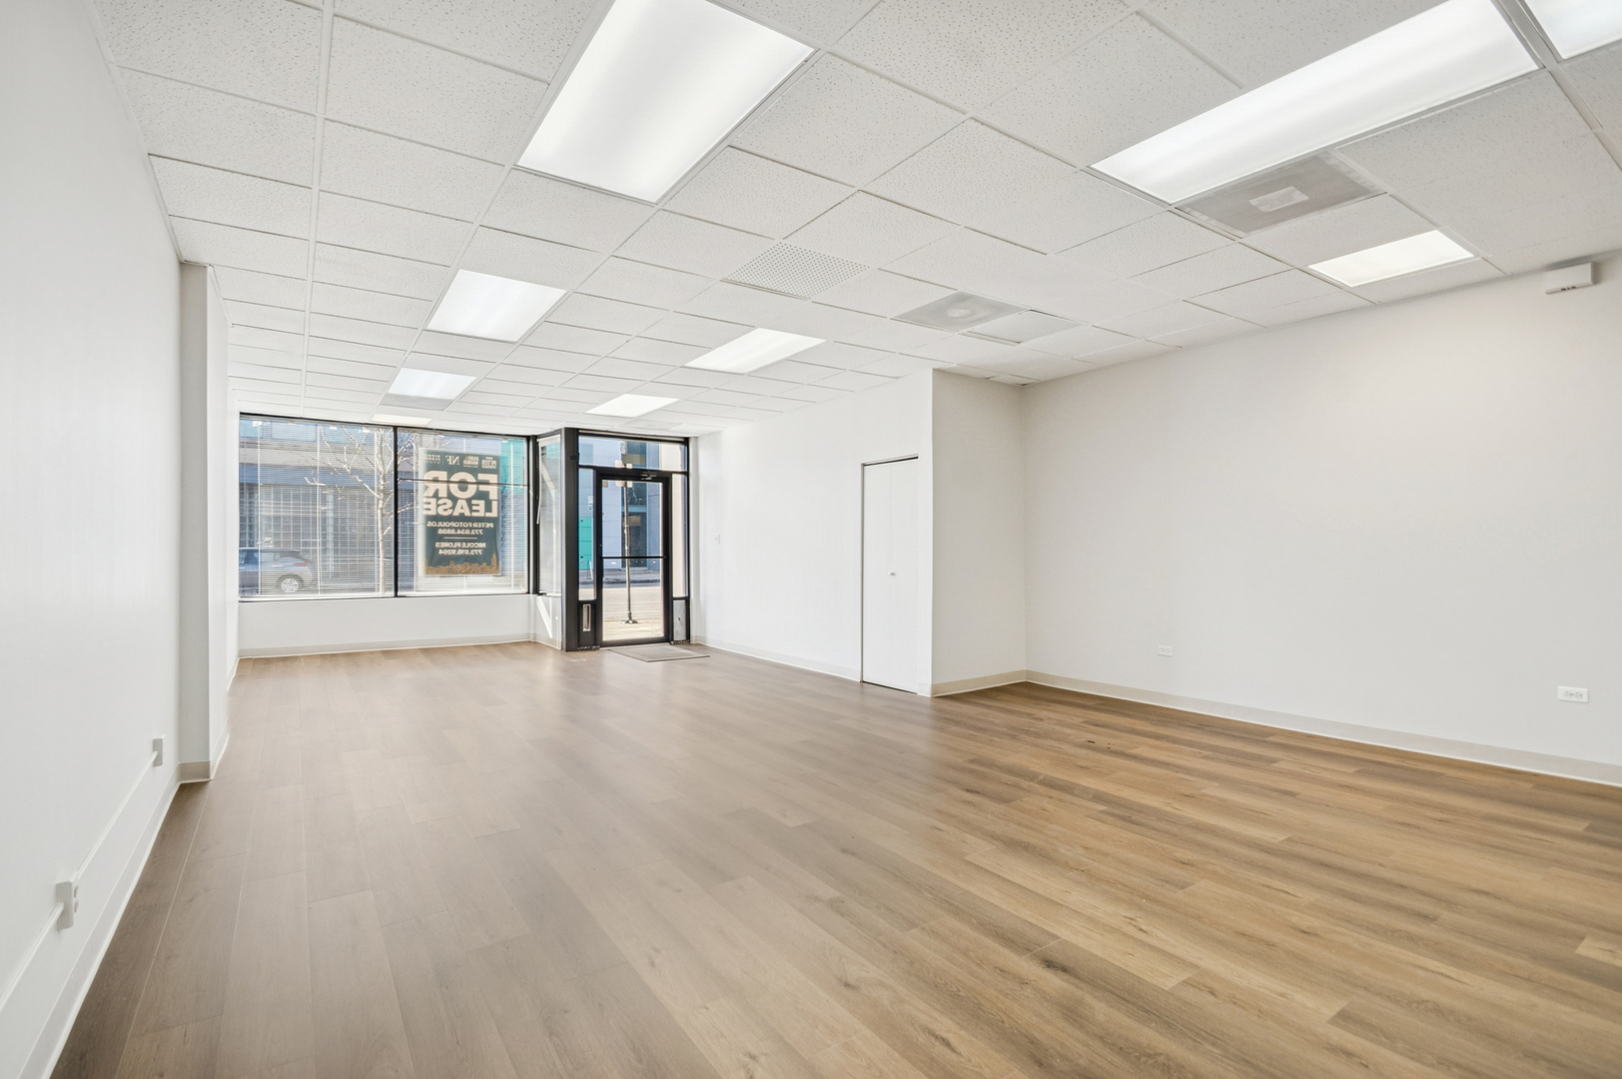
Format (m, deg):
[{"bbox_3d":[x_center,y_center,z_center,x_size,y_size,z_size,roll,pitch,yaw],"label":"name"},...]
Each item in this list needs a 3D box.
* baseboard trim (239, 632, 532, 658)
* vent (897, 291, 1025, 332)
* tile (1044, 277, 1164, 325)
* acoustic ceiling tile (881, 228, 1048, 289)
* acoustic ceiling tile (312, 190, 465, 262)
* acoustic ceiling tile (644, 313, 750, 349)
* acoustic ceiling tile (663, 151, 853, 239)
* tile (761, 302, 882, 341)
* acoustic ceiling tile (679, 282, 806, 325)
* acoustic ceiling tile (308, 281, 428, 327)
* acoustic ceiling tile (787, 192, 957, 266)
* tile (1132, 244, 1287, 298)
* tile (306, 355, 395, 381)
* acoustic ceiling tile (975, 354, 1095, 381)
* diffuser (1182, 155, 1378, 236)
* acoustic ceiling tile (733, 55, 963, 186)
[{"bbox_3d":[-4.780,1.220,7.790,2.850,0.100,0.020,0,-1,-22],"label":"baseboard trim"},{"bbox_3d":[0.972,-1.473,4.388,0.600,0.030,0.600,0,-1,-34],"label":"vent"},{"bbox_3d":[1.883,-1.505,4.314,0.600,0.022,0.600,0,-1,-34],"label":"tile"},{"bbox_3d":[0.809,-1.488,3.603,0.600,0.020,0.600,0,-1,-34],"label":"acoustic ceiling tile"},{"bbox_3d":[-2.021,-1.492,3.252,0.600,0.025,0.600,0,-1,-35],"label":"acoustic ceiling tile"},{"bbox_3d":[-0.821,-1.482,4.779,0.600,0.022,0.600,0,-1,-34],"label":"acoustic ceiling tile"},{"bbox_3d":[-0.247,-1.522,3.006,0.600,0.022,0.600,0,-1,-34],"label":"acoustic ceiling tile"},{"bbox_3d":[0.078,-1.434,4.452,0.600,0.020,0.600,-1,1,-35],"label":"tile"},{"bbox_3d":[-0.440,-1.467,4.231,0.600,0.020,0.600,0,-1,-34],"label":"acoustic ceiling tile"},{"bbox_3d":[-2.641,-1.403,4.050,0.600,0.020,0.600,-1,1,-35],"label":"acoustic ceiling tile"},{"bbox_3d":[0.287,-1.495,3.286,0.600,0.020,0.600,0,-1,-34],"label":"acoustic ceiling tile"},{"bbox_3d":[2.138,-1.445,3.650,0.600,0.020,0.600,-1,1,-35],"label":"tile"},{"bbox_3d":[-3.894,-1.447,5.727,0.600,0.022,0.600,0,-1,-34],"label":"tile"},{"bbox_3d":[1.845,-1.476,5.693,0.600,0.025,0.600,0,-1,-35],"label":"acoustic ceiling tile"},{"bbox_3d":[2.088,-1.533,3.022,0.580,0.040,0.580,0,-1,-34],"label":"diffuser"},{"bbox_3d":[0.116,-1.403,2.301,0.600,0.020,0.600,-1,1,-35],"label":"acoustic ceiling tile"}]

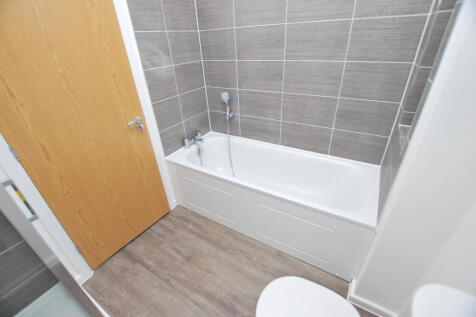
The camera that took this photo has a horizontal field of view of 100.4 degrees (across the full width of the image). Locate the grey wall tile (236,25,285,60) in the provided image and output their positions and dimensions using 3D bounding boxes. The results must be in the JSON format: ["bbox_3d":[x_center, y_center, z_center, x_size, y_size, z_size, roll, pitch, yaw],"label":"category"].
[{"bbox_3d":[0.178,-0.948,1.650,0.459,0.252,0.015,15,35,27],"label":"grey wall tile"}]

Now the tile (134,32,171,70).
[{"bbox_3d":[-0.644,-0.841,1.545,0.015,0.252,0.292,15,35,27],"label":"tile"}]

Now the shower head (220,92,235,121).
[{"bbox_3d":[-0.102,-0.512,1.950,0.085,0.260,0.090,15,36,28],"label":"shower head"}]

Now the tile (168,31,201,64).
[{"bbox_3d":[-0.459,-0.977,1.755,0.012,0.252,0.391,15,36,28],"label":"tile"}]

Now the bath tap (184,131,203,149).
[{"bbox_3d":[-0.435,-0.185,2.018,0.120,0.100,0.235,15,36,28],"label":"bath tap"}]

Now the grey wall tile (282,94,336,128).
[{"bbox_3d":[0.592,-0.412,1.702,0.450,0.252,0.015,15,35,27],"label":"grey wall tile"}]

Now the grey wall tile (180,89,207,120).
[{"bbox_3d":[-0.435,-0.554,2.007,0.012,0.252,0.391,15,36,28],"label":"grey wall tile"}]

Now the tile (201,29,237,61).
[{"bbox_3d":[-0.194,-1.047,1.847,0.404,0.252,0.015,15,35,27],"label":"tile"}]

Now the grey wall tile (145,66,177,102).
[{"bbox_3d":[-0.623,-0.611,1.639,0.012,0.252,0.286,15,36,28],"label":"grey wall tile"}]

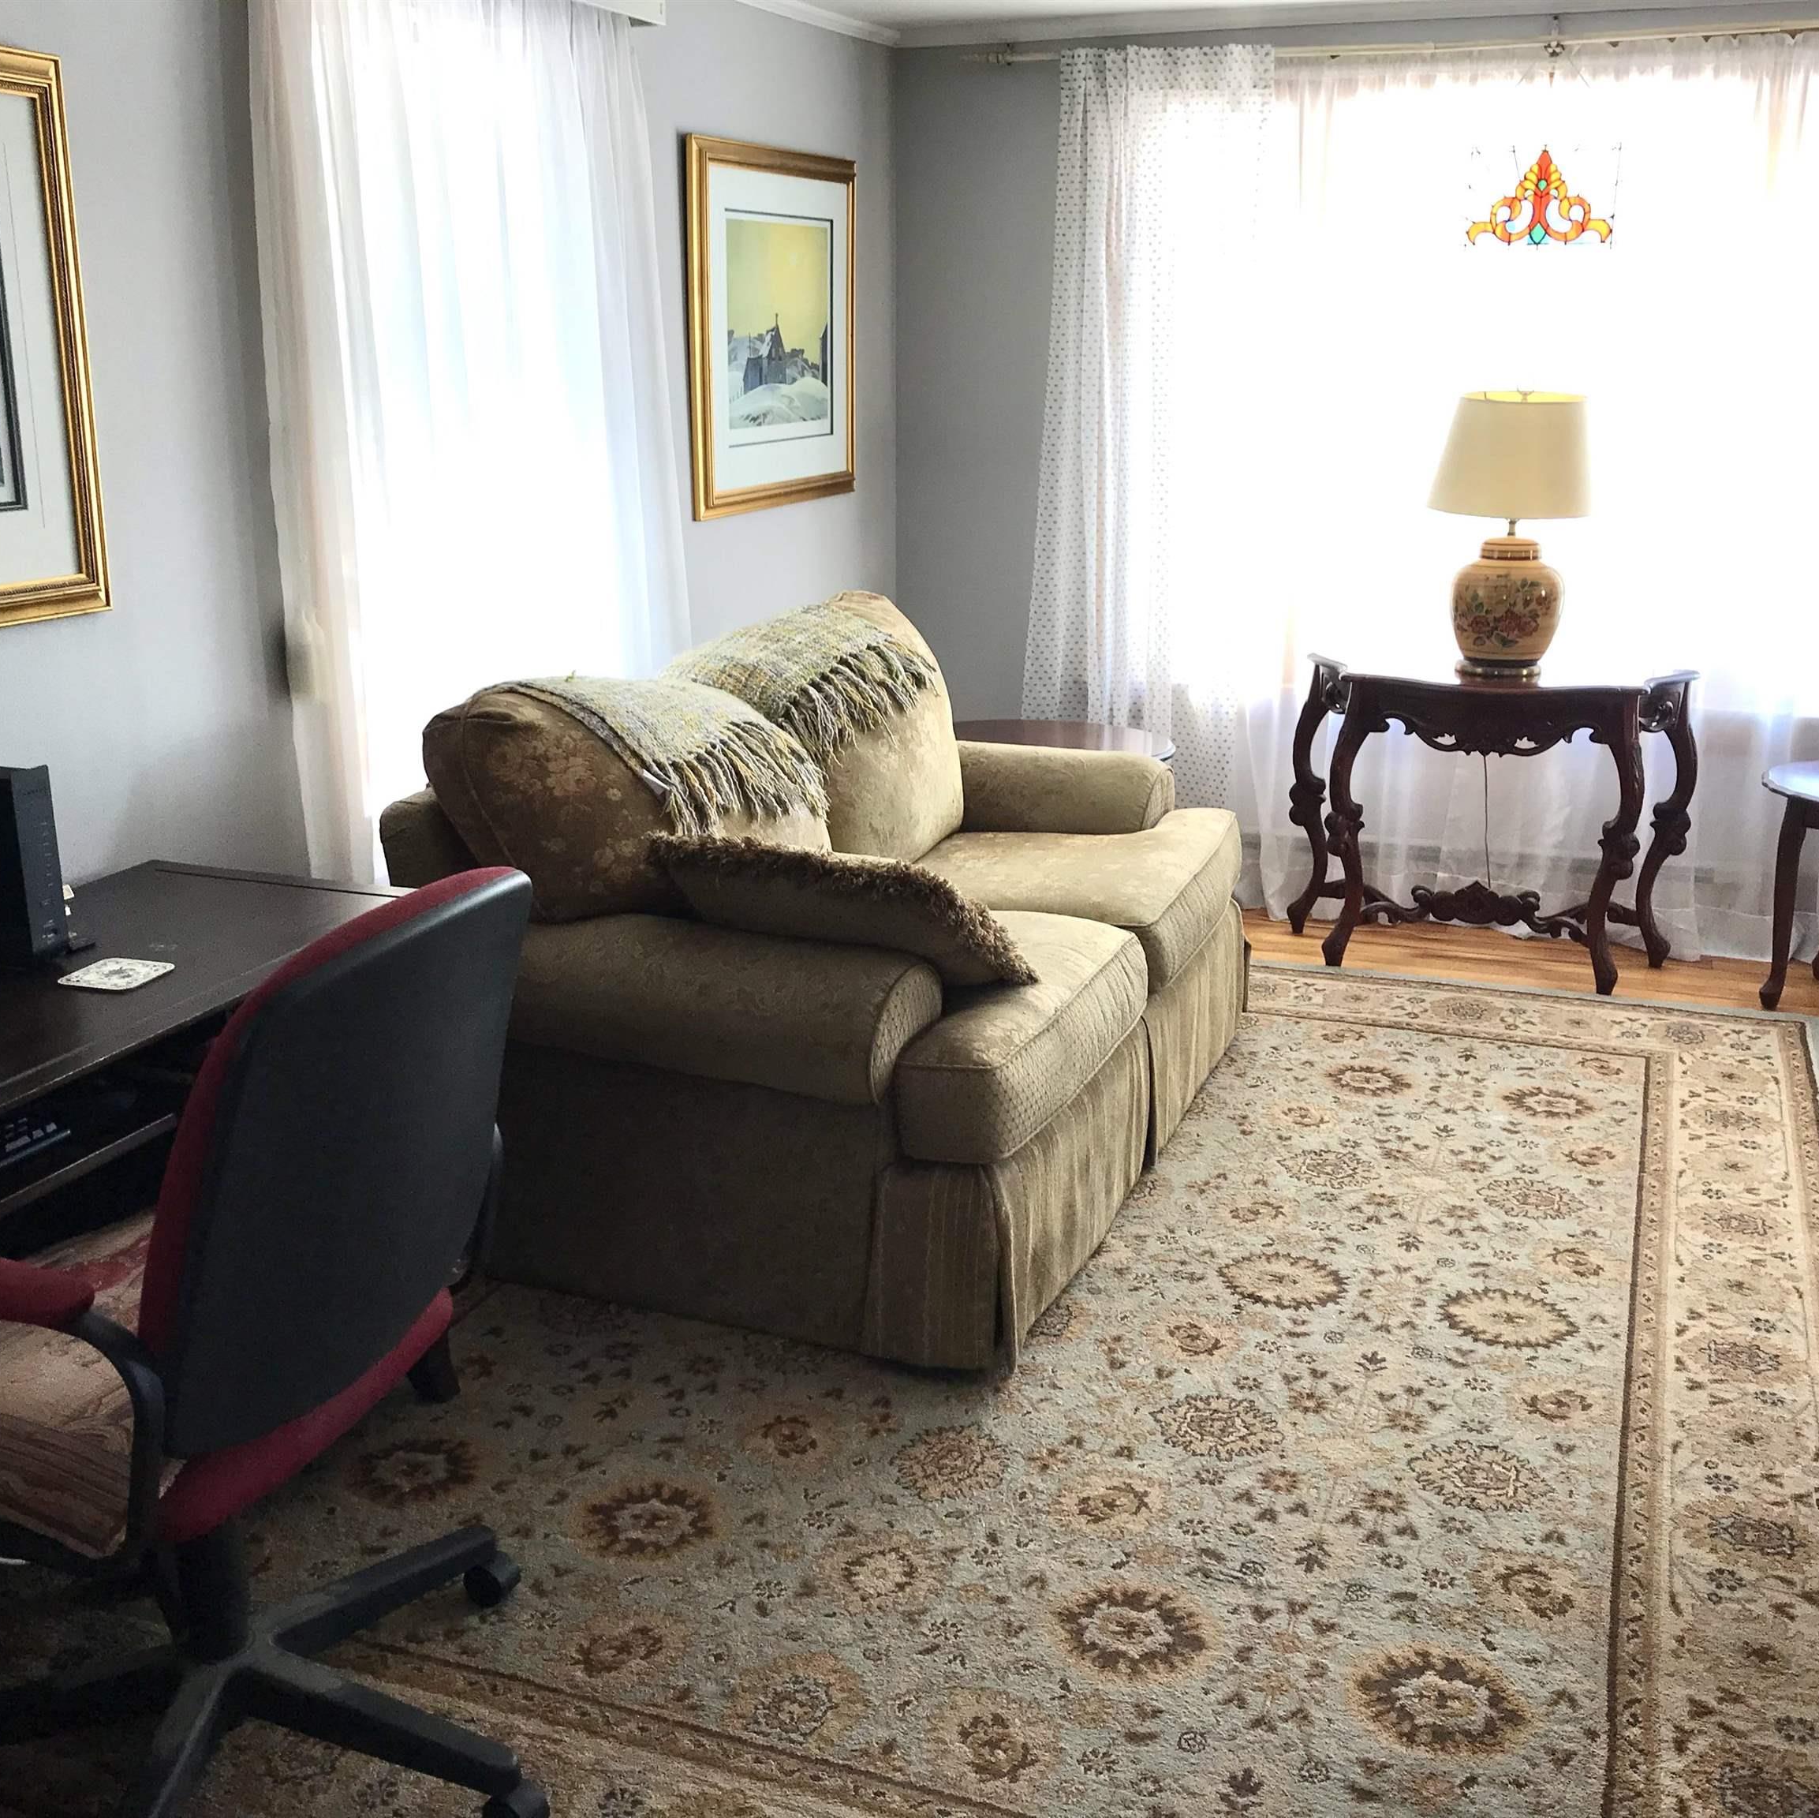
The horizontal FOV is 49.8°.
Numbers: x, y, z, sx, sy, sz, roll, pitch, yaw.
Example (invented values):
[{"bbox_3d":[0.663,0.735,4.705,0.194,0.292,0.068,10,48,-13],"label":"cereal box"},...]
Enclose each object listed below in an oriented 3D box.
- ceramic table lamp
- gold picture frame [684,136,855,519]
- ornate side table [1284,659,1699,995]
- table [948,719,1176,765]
[{"bbox_3d":[1.448,-0.903,4.744,0.379,0.675,0.379,6,18,20],"label":"ceramic table lamp"},{"bbox_3d":[-0.322,-1.417,4.821,0.035,0.837,0.935,6,18,20],"label":"gold picture frame"},{"bbox_3d":[1.436,-0.226,4.914,0.981,0.735,0.394,6,18,20],"label":"ornate side table"},{"bbox_3d":[0.355,-0.168,5.076,0.643,0.533,0.587,8,18,27],"label":"table"}]

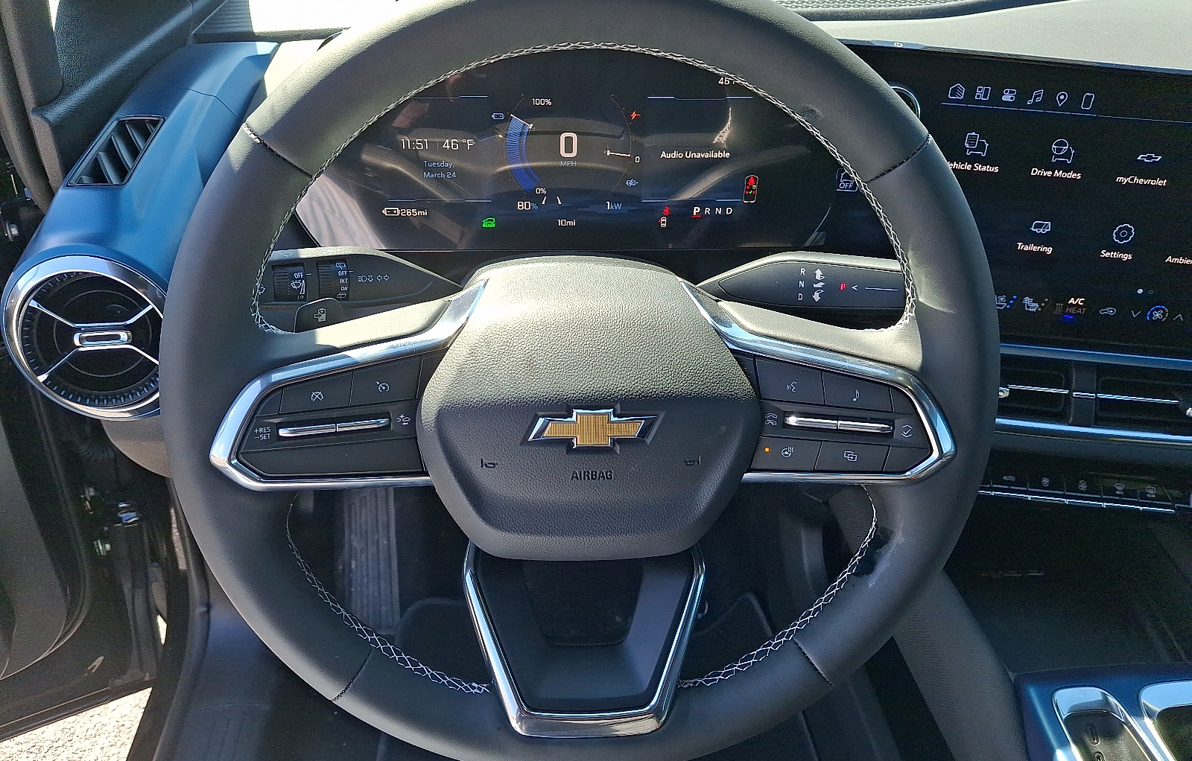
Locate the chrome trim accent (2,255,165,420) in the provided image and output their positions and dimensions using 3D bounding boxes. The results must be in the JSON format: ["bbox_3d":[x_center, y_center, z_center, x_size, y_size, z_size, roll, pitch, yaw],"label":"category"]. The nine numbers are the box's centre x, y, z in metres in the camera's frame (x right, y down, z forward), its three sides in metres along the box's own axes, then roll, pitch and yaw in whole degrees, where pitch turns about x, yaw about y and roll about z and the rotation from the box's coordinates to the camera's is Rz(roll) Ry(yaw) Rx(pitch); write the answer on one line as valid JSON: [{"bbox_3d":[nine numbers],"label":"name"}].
[{"bbox_3d":[-0.312,-0.023,0.540,0.112,0.112,0.028,0,25,-4],"label":"chrome trim accent"}]

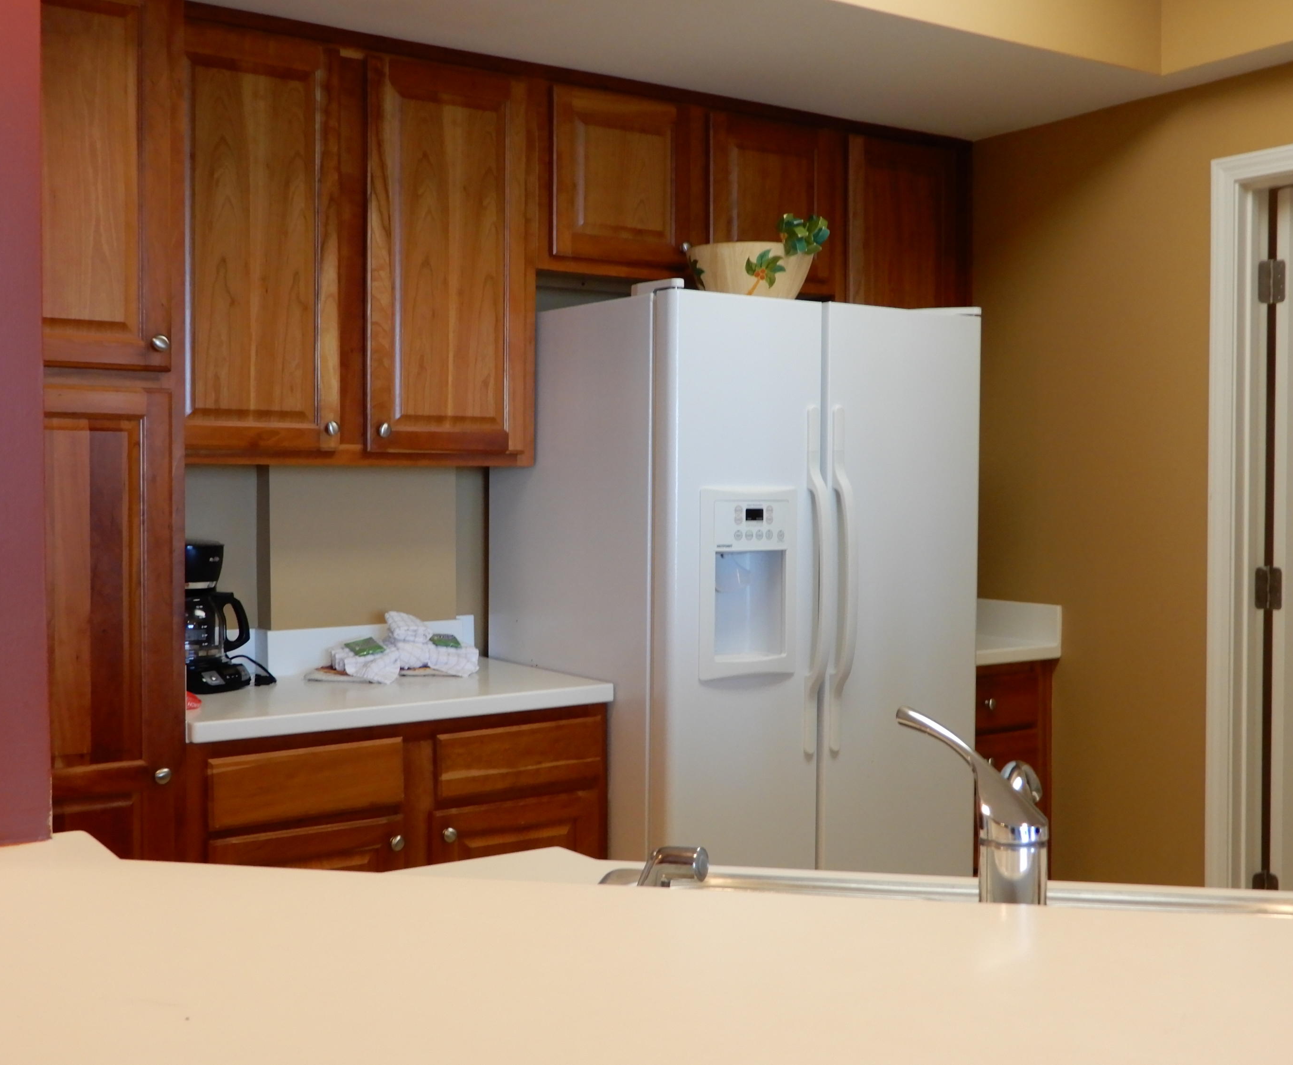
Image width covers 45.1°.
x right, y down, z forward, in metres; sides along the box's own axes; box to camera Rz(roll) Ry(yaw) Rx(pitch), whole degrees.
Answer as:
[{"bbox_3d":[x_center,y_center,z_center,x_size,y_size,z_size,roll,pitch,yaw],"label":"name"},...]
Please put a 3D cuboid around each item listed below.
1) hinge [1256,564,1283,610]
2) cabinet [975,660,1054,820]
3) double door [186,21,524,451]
[{"bbox_3d":[1.486,0.131,3.715,0.068,0.102,0.035,1,2,22],"label":"hinge"},{"bbox_3d":[0.719,0.765,4.221,0.435,0.875,0.625,-1,2,-35],"label":"cabinet"},{"bbox_3d":[-0.621,-0.576,3.254,0.890,0.852,0.050,-1,2,-35],"label":"double door"}]

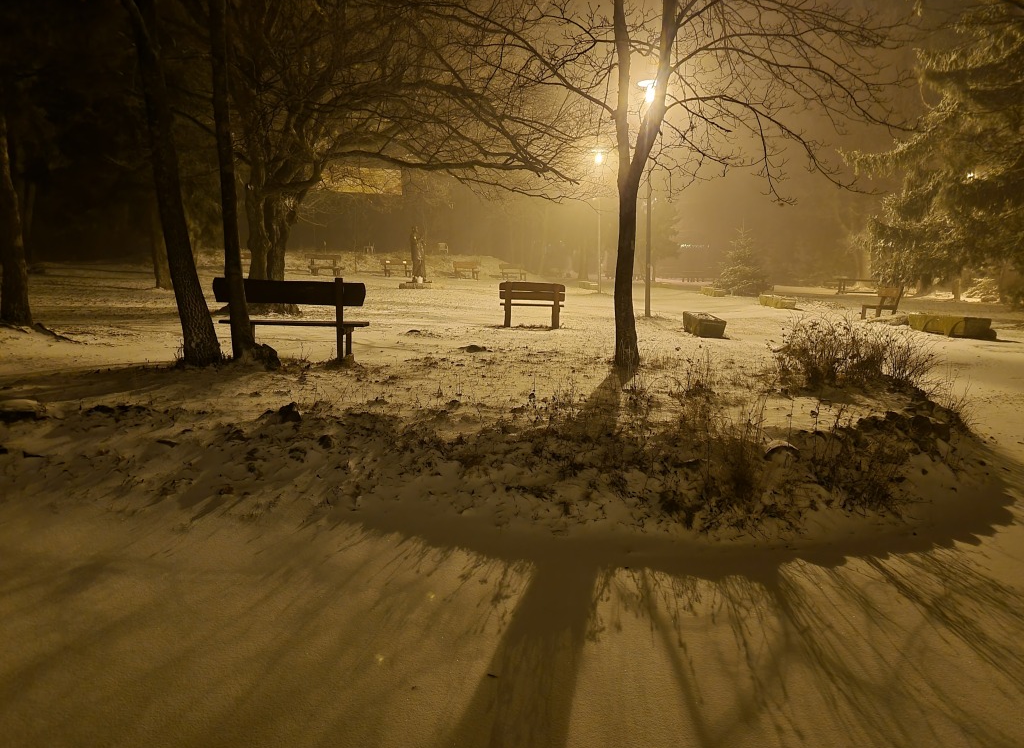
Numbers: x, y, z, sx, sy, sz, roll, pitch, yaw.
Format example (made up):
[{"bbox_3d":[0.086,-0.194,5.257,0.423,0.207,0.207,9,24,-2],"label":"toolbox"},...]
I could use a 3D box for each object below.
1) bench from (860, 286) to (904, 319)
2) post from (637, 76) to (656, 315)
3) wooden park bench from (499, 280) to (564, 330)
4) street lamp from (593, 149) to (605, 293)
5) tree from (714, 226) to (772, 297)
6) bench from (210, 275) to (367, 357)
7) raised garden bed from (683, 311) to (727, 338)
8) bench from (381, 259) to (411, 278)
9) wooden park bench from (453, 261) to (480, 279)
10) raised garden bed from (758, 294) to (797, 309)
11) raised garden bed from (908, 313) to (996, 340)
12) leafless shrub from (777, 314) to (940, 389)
[{"bbox_3d":[10.089,-1.970,20.937,0.600,0.890,1.600,1,8,10],"label":"bench"},{"bbox_3d":[3.208,-3.966,17.718,0.500,5.350,0.500,0,8,0],"label":"post"},{"bbox_3d":[0.397,-1.350,15.034,1.280,0.890,0.560,0,8,0],"label":"wooden park bench"},{"bbox_3d":[3.379,-5.795,29.318,0.500,5.350,0.500,0,8,0],"label":"street lamp"},{"bbox_3d":[9.250,-4.505,30.804,2.200,2.750,2.200,0,8,0],"label":"tree"},{"bbox_3d":[-2.485,-0.630,8.782,1.690,0.920,0.580,0,8,2],"label":"bench"},{"bbox_3d":[3.822,-0.971,15.204,0.500,0.340,1.700,0,8,3],"label":"raised garden bed"},{"bbox_3d":[-5.732,-5.286,38.436,1.680,0.900,0.600,-6,10,-36],"label":"bench"},{"bbox_3d":[-2.170,-5.068,37.437,1.450,0.880,0.600,-5,10,-33],"label":"wooden park bench"},{"bbox_3d":[9.209,-2.454,26.417,0.480,0.330,1.900,0,8,0],"label":"raised garden bed"},{"bbox_3d":[9.433,-1.076,16.566,0.550,0.410,2.000,0,8,-1],"label":"raised garden bed"},{"bbox_3d":[3.586,-0.277,8.047,1.500,0.740,1.100,0,8,0],"label":"leafless shrub"}]

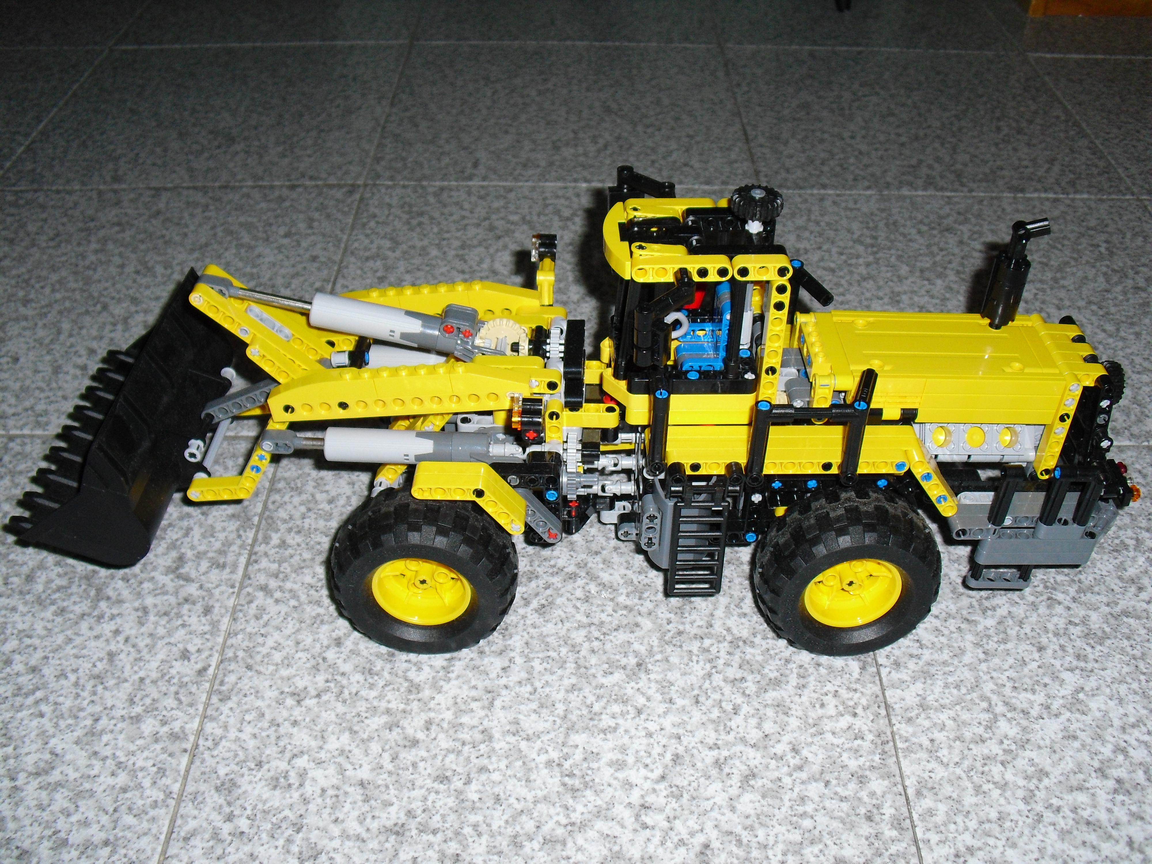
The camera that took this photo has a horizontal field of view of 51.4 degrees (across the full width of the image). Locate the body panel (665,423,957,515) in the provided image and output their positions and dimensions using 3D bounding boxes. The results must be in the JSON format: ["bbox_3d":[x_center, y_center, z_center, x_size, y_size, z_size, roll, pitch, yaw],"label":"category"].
[{"bbox_3d":[0.103,0.017,0.521,0.132,0.034,0.024,0,39,-1],"label":"body panel"}]

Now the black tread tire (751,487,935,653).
[{"bbox_3d":[0.121,0.064,0.530,0.080,0.080,0.036,0,39,-1],"label":"black tread tire"}]

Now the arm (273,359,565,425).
[{"bbox_3d":[-0.067,-0.022,0.500,0.127,0.021,0.018,-3,39,6],"label":"arm"}]

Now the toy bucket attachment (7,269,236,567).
[{"bbox_3d":[-0.204,-0.012,0.551,0.073,0.056,0.148,16,38,-9],"label":"toy bucket attachment"}]

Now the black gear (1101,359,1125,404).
[{"bbox_3d":[0.243,-0.024,0.536,0.008,0.021,0.021,0,39,-1],"label":"black gear"}]

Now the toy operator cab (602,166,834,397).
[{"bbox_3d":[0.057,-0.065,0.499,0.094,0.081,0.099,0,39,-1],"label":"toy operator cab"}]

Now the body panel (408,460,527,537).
[{"bbox_3d":[-0.044,0.028,0.510,0.047,0.027,0.016,2,39,2],"label":"body panel"}]

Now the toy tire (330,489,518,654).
[{"bbox_3d":[-0.067,0.062,0.532,0.080,0.080,0.036,2,39,2],"label":"toy tire"}]

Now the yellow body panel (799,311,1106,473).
[{"bbox_3d":[0.162,-0.019,0.538,0.130,0.057,0.055,0,39,-1],"label":"yellow body panel"}]

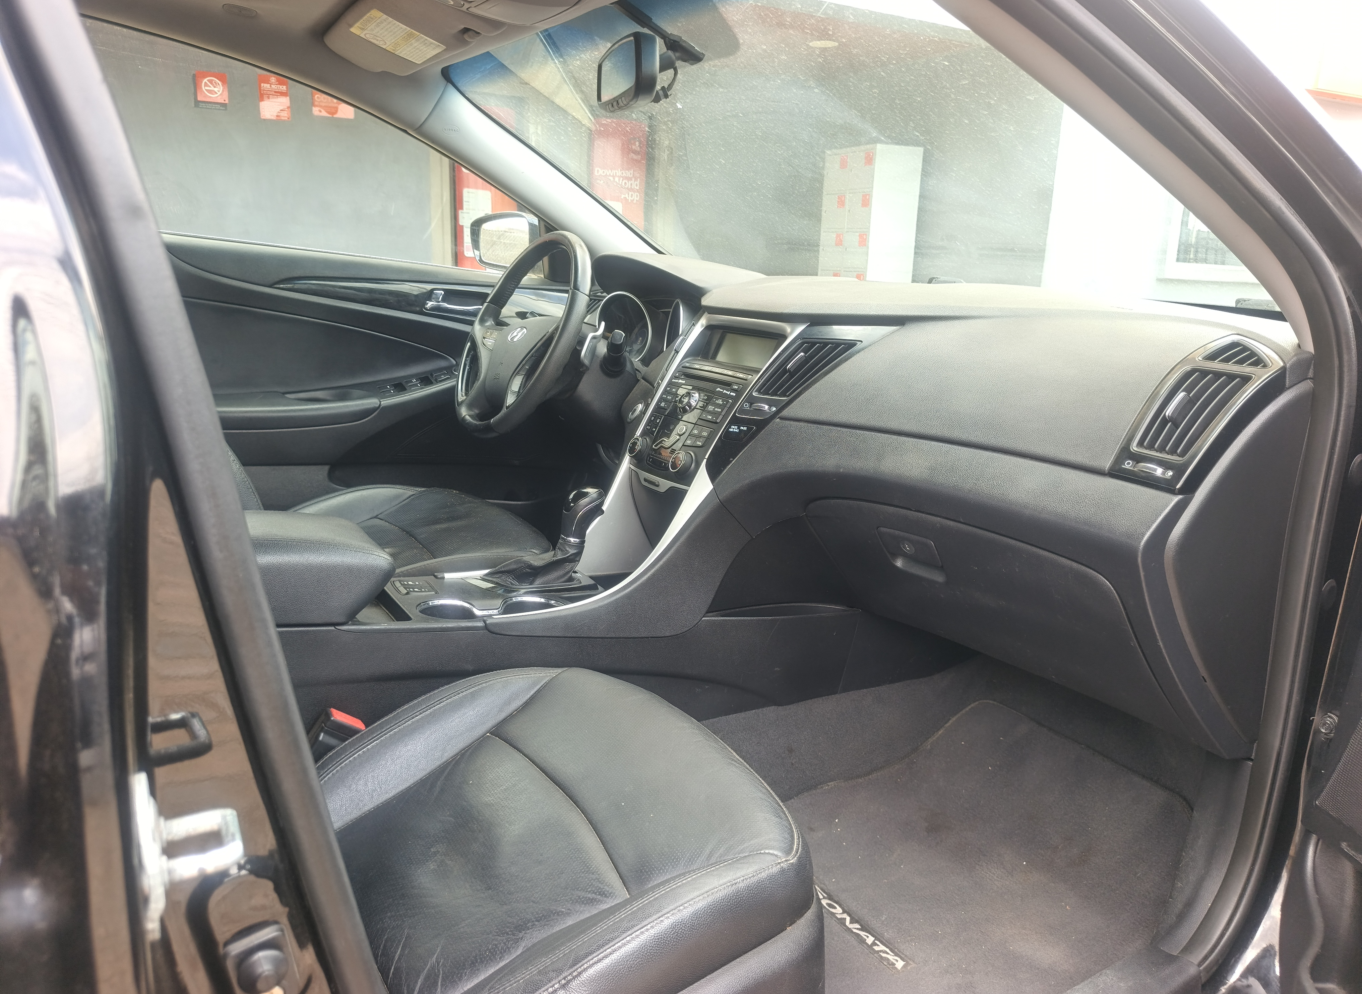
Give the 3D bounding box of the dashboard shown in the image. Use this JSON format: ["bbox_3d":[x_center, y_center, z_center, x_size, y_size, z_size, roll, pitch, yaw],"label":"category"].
[{"bbox_3d":[0.197,-0.106,1.410,0.530,0.500,1.440,-6,15,-31],"label":"dashboard"}]

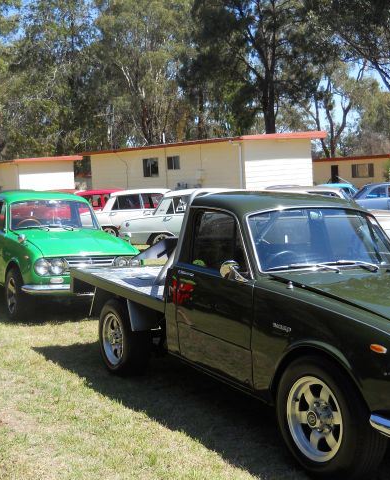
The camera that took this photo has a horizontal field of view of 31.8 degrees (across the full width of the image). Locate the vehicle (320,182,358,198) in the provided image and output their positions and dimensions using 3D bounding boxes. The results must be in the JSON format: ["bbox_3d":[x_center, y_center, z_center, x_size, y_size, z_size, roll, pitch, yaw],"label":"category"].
[{"bbox_3d":[4.821,-1.169,23.060,4.080,1.380,1.500,-3,5,-8],"label":"vehicle"}]

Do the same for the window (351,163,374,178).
[{"bbox_3d":[12.033,-4.906,49.000,0.100,0.970,1.850,-7,7,-41],"label":"window"}]

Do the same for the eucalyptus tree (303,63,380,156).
[{"bbox_3d":[10.800,-7.600,50.000,6.000,10.800,6.000,-1,4,0],"label":"eucalyptus tree"}]

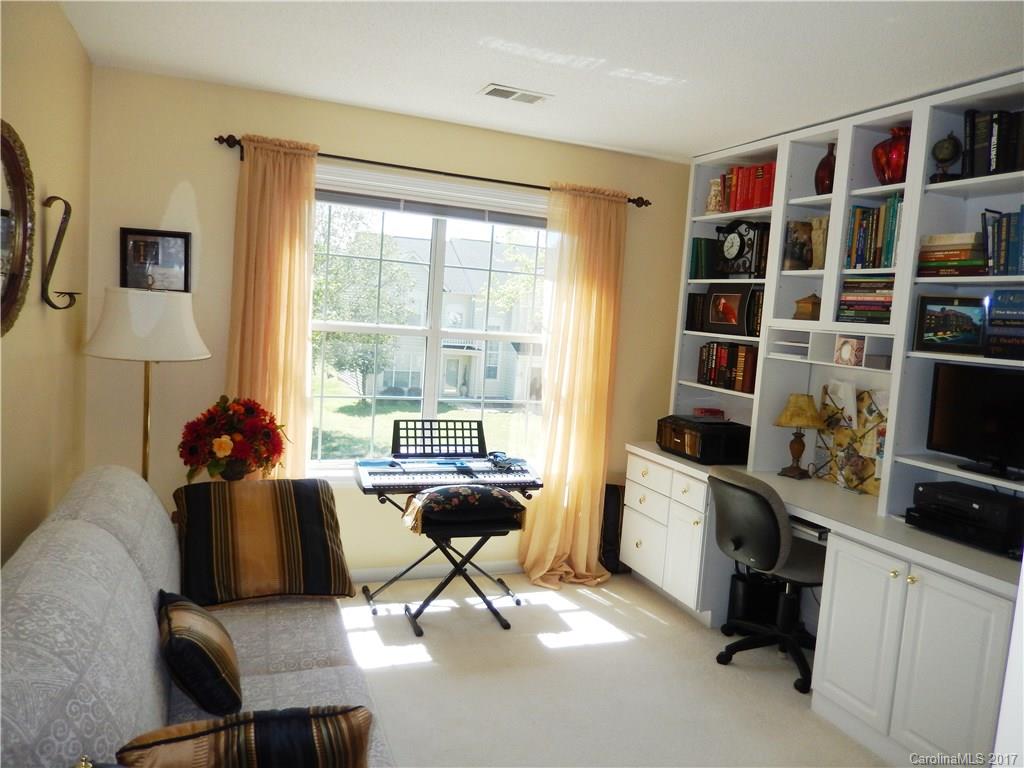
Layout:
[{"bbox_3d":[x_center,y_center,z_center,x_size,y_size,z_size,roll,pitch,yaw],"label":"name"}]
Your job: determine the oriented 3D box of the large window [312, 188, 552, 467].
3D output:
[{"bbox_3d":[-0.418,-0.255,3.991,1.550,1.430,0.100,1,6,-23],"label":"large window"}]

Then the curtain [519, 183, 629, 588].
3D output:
[{"bbox_3d":[0.368,0.022,4.133,0.600,2.190,0.240,1,6,-23],"label":"curtain"}]

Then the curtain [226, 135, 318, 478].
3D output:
[{"bbox_3d":[-1.173,-0.031,3.530,0.420,2.180,0.200,1,6,-23],"label":"curtain"}]

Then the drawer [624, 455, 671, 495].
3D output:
[{"bbox_3d":[0.922,0.504,4.119,0.400,0.150,0.430,1,6,-23],"label":"drawer"}]

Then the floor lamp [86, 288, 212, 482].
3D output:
[{"bbox_3d":[-1.516,0.353,3.074,0.465,1.510,0.465,1,6,-23],"label":"floor lamp"}]

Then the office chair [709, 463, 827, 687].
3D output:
[{"bbox_3d":[1.220,0.833,3.311,0.600,0.850,0.580,0,6,-32],"label":"office chair"}]

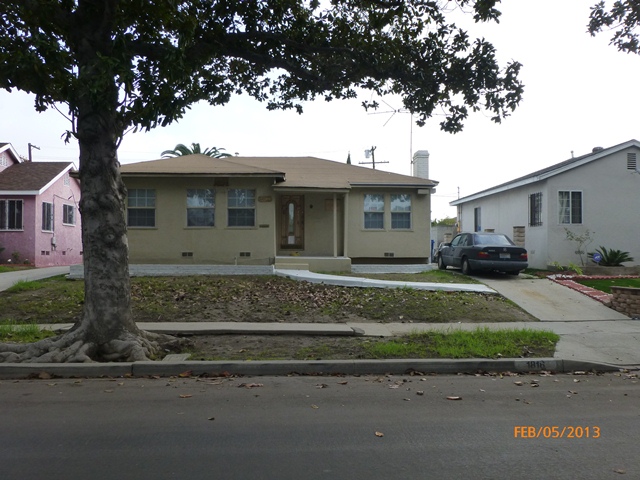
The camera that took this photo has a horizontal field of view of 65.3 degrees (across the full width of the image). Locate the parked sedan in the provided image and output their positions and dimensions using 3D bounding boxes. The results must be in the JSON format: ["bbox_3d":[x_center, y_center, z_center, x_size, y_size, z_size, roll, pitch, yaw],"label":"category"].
[{"bbox_3d":[5.500,0.450,17.650,1.760,1.430,4.740,0,-1,-3],"label":"parked sedan"}]

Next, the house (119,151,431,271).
[{"bbox_3d":[-2.000,-1.240,20.600,11.800,4.650,10.200,0,-1,-3],"label":"house"}]

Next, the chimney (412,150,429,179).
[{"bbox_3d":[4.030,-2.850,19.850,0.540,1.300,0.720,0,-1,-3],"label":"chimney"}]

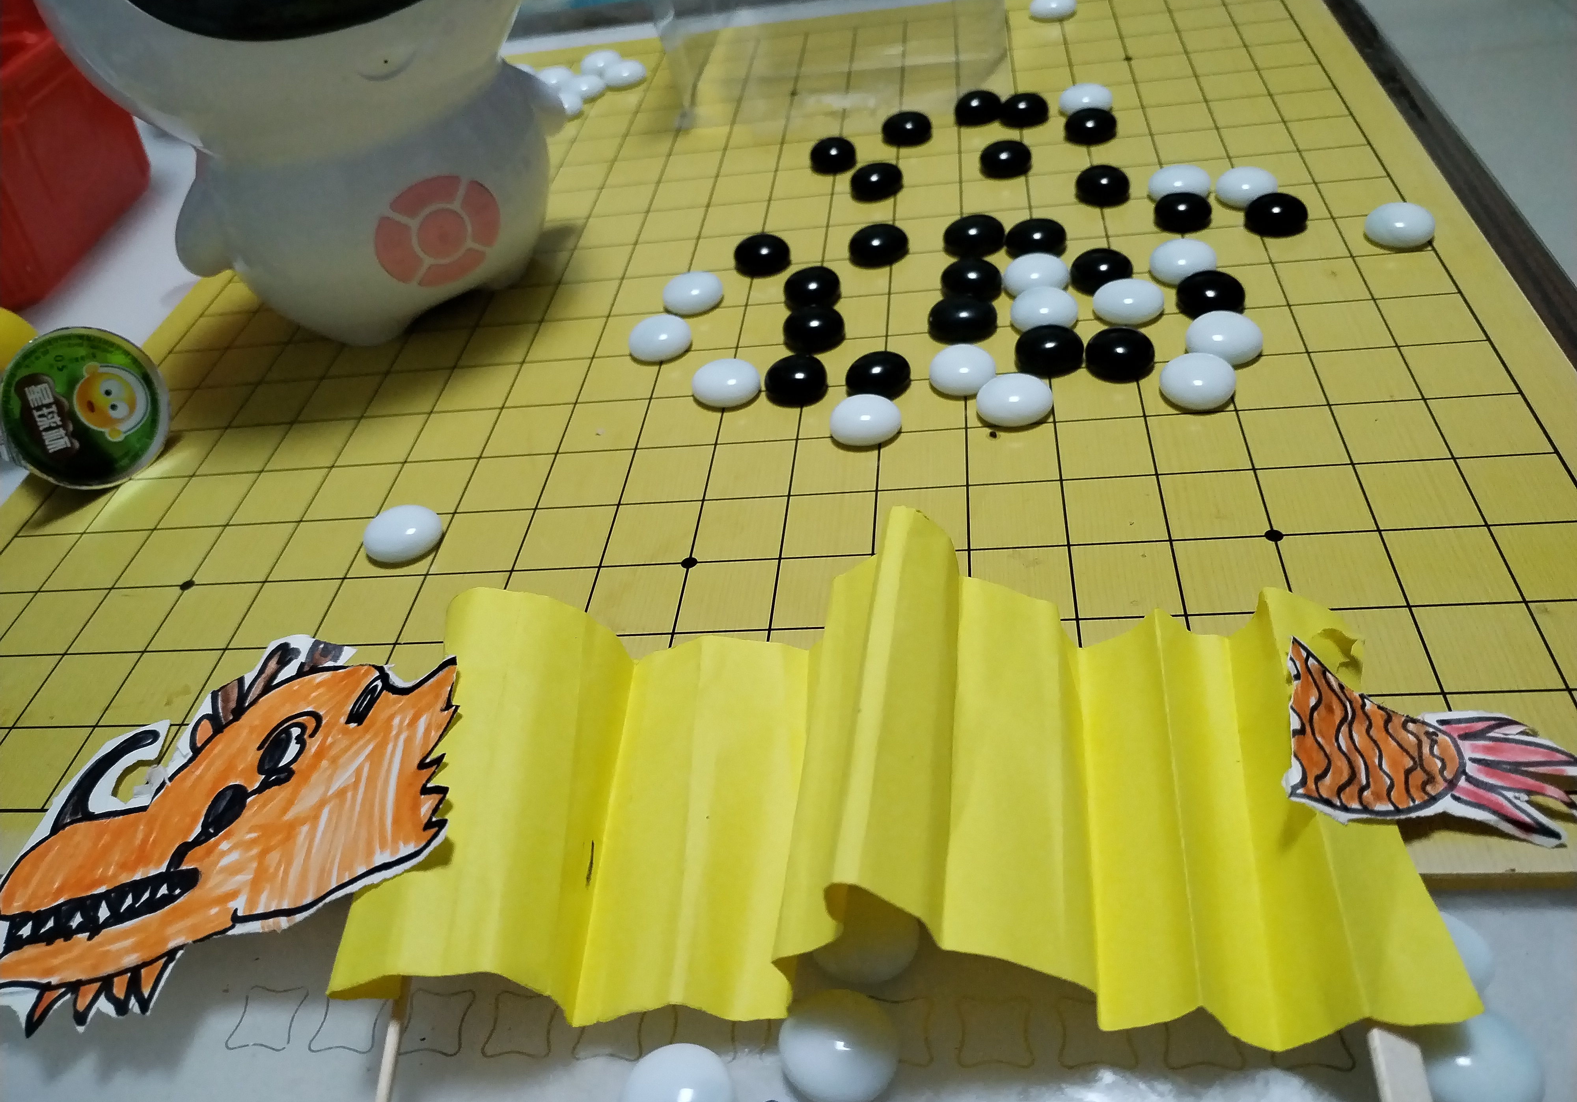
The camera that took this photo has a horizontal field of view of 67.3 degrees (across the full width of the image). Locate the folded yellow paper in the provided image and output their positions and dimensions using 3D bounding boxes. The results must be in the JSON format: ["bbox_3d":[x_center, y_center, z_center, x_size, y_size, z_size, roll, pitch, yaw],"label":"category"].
[{"bbox_3d":[0.013,0.037,0.216,0.197,0.046,0.085,-3,43,9],"label":"folded yellow paper"}]

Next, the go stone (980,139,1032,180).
[{"bbox_3d":[0.078,-0.141,0.422,0.019,0.010,0.019,-3,43,10],"label":"go stone"}]

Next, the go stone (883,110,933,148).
[{"bbox_3d":[0.045,-0.161,0.451,0.019,0.011,0.019,-3,43,9],"label":"go stone"}]

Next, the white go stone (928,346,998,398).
[{"bbox_3d":[0.050,-0.051,0.337,0.020,0.010,0.020,-3,43,10],"label":"white go stone"}]

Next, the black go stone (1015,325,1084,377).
[{"bbox_3d":[0.074,-0.057,0.337,0.020,0.010,0.020,-3,43,10],"label":"black go stone"}]

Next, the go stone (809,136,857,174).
[{"bbox_3d":[0.017,-0.148,0.444,0.019,0.011,0.019,-3,43,9],"label":"go stone"}]

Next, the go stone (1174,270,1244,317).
[{"bbox_3d":[0.121,-0.074,0.340,0.019,0.010,0.019,-3,43,10],"label":"go stone"}]

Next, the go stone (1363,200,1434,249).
[{"bbox_3d":[0.182,-0.097,0.352,0.020,0.010,0.020,-3,43,9],"label":"go stone"}]

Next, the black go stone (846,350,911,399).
[{"bbox_3d":[0.025,-0.050,0.335,0.018,0.010,0.018,-3,43,10],"label":"black go stone"}]

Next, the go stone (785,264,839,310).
[{"bbox_3d":[0.008,-0.085,0.376,0.019,0.010,0.019,-3,43,10],"label":"go stone"}]

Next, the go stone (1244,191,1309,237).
[{"bbox_3d":[0.152,-0.105,0.368,0.018,0.010,0.018,-3,43,10],"label":"go stone"}]

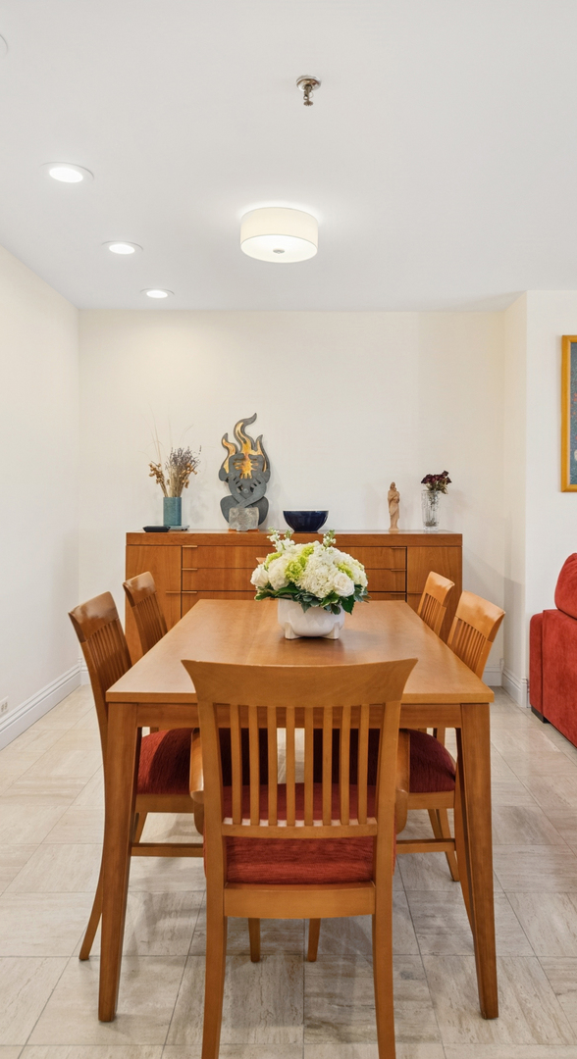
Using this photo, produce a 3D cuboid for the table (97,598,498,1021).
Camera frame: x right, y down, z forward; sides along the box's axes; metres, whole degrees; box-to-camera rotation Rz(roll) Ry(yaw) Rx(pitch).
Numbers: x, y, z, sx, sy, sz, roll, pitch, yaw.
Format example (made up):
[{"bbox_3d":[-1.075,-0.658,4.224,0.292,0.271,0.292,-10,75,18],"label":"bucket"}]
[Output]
[{"bbox_3d":[0.046,0.718,2.220,0.910,0.757,1.420,0,1,1],"label":"table"}]

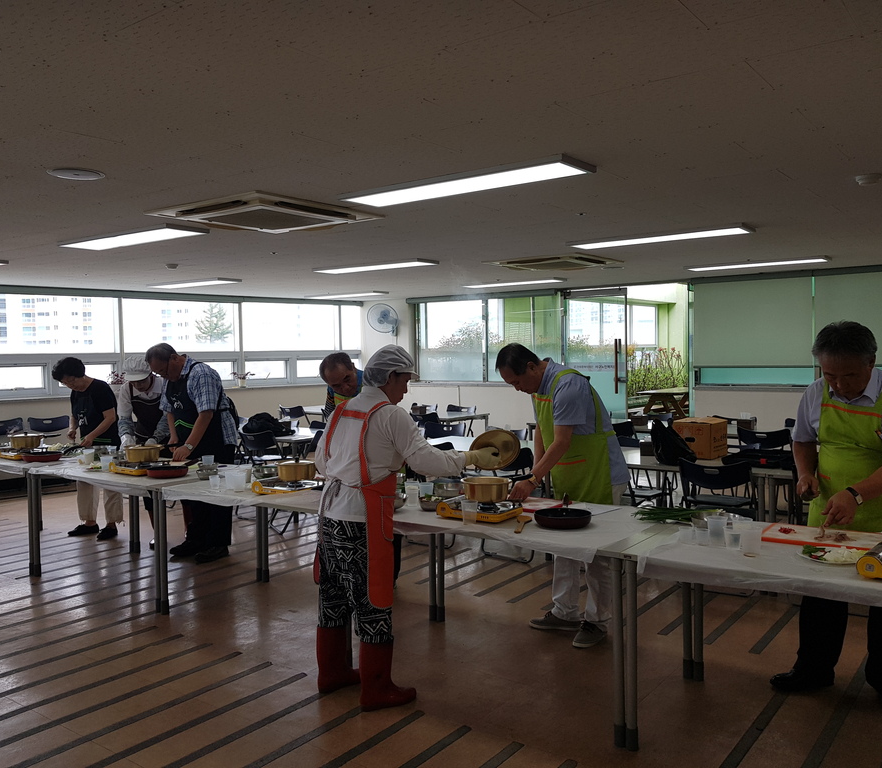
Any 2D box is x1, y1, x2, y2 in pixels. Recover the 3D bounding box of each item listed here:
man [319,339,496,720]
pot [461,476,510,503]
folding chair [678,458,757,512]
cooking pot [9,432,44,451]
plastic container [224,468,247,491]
[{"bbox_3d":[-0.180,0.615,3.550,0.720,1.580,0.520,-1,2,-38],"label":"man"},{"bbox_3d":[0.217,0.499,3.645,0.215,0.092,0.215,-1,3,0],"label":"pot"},{"bbox_3d":[1.918,0.881,5.311,0.470,0.780,0.490,1,3,27],"label":"folding chair"},{"bbox_3d":[-3.377,0.459,6.244,0.245,0.115,0.245,0,1,0],"label":"cooking pot"},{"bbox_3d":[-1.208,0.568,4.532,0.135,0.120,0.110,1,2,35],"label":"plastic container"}]

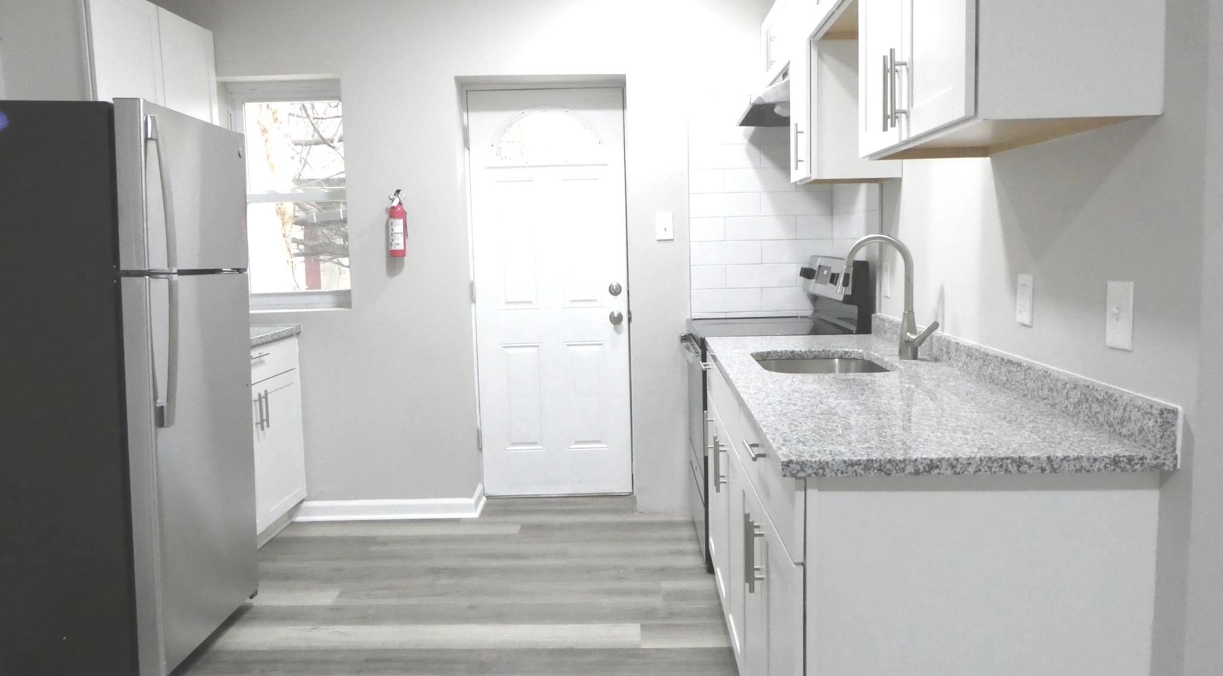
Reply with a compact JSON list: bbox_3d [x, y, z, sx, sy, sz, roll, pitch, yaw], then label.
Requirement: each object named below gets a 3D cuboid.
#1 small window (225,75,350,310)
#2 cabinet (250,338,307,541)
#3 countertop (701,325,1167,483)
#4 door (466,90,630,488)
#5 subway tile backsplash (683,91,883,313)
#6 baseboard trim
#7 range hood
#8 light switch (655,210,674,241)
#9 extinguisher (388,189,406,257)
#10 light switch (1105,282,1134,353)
[{"bbox_3d":[-1.448,-0.647,3.941,0.572,1.037,0.076,-1,6,2],"label":"small window"},{"bbox_3d":[-1.750,0.466,3.601,0.602,0.880,0.683,-1,6,2],"label":"cabinet"},{"bbox_3d":[0.612,0.071,2.187,0.637,0.098,1.732,-1,6,2],"label":"countertop"},{"bbox_3d":[-0.290,-0.200,4.181,0.755,2.002,0.040,-1,6,2],"label":"door"},{"bbox_3d":[0.648,-0.537,3.362,0.625,0.978,0.772,-1,6,2],"label":"subway tile backsplash"},{"bbox_3d":[-1.046,0.787,4.118,0.849,0.092,0.347,-1,6,2],"label":"baseboard trim"},{"bbox_3d":[0.741,-0.975,3.381,0.423,0.167,0.600,-1,6,2],"label":"range hood"},{"bbox_3d":[0.238,-0.496,3.765,0.073,0.119,0.010,-1,6,2],"label":"light switch"},{"bbox_3d":[-0.950,-0.508,3.755,0.078,0.297,0.095,-1,6,2],"label":"extinguisher"},{"bbox_3d":[0.900,-0.038,1.501,0.010,0.117,0.076,-1,6,2],"label":"light switch"}]

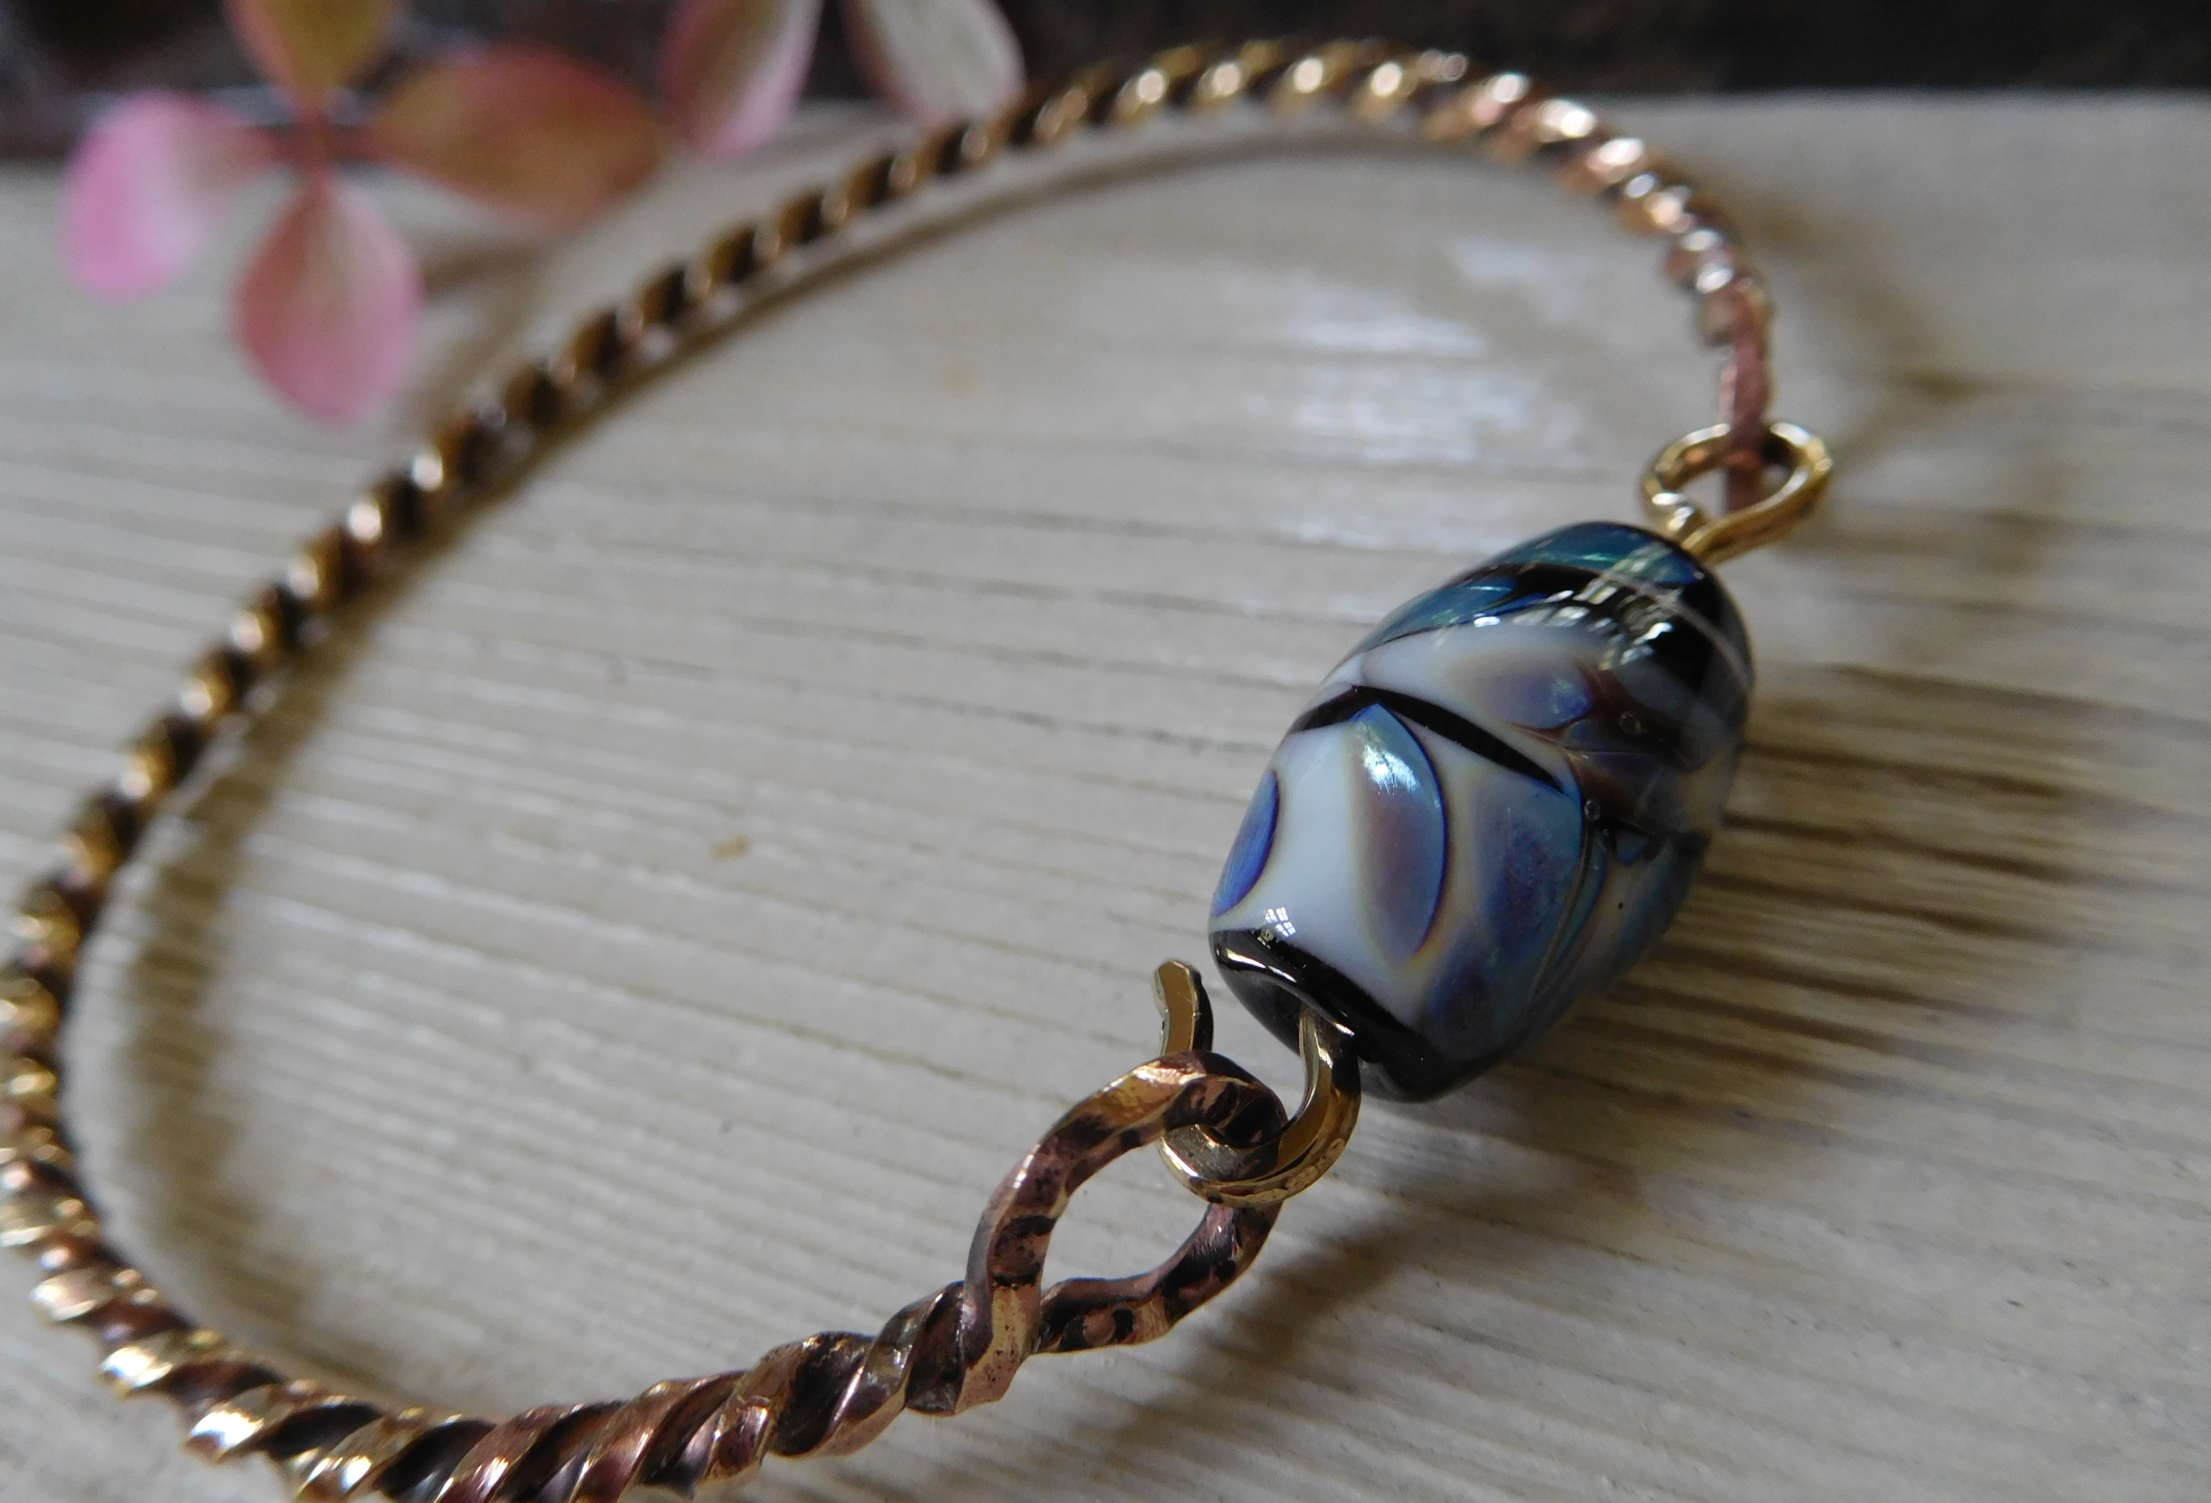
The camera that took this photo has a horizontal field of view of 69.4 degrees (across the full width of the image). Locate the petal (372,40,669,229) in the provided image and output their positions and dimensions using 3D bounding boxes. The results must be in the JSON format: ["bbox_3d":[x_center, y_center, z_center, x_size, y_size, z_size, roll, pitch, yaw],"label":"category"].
[{"bbox_3d":[-0.033,-0.034,0.089,0.016,0.009,0.004,3,7,3],"label":"petal"}]

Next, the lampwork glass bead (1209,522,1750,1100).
[{"bbox_3d":[0.011,0.001,0.044,0.011,0.011,0.019,27,65,35],"label":"lampwork glass bead"}]

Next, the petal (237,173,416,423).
[{"bbox_3d":[-0.042,-0.024,0.086,0.010,0.004,0.014,-4,73,-25],"label":"petal"}]

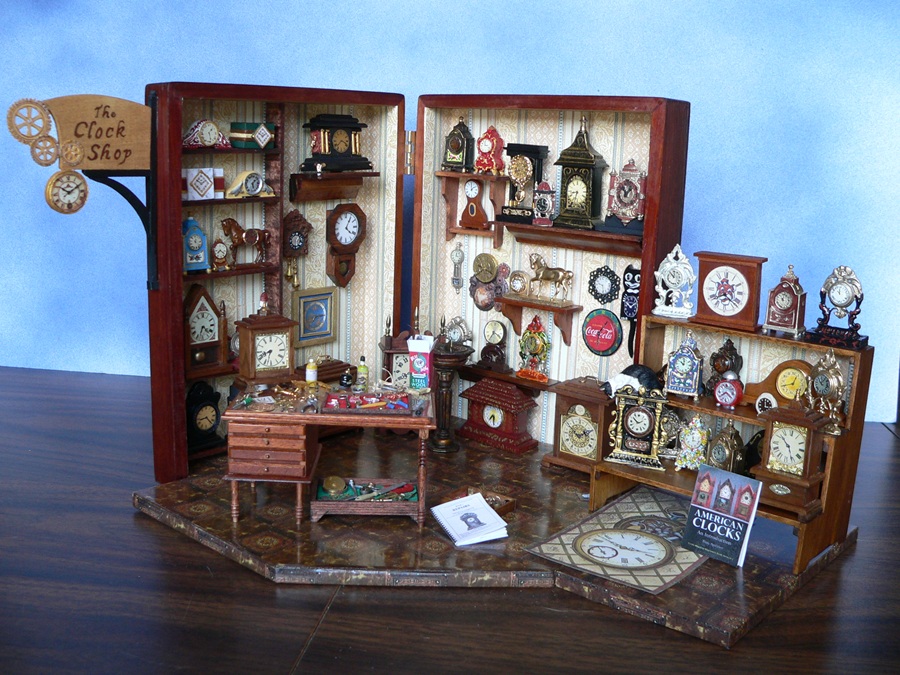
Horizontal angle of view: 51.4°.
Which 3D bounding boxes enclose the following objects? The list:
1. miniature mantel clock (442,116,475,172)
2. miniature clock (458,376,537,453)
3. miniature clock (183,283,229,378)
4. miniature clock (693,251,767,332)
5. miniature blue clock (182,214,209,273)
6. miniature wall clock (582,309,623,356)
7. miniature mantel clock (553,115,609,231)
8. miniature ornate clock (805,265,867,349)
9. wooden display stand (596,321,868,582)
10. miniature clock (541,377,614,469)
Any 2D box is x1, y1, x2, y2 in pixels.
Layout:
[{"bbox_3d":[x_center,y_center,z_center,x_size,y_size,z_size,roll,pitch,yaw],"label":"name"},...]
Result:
[{"bbox_3d":[0.007,-0.143,0.694,0.021,0.040,0.013,11,16,35],"label":"miniature mantel clock"},{"bbox_3d":[0.033,0.049,0.627,0.054,0.041,0.024,12,16,37],"label":"miniature clock"},{"bbox_3d":[-0.146,-0.005,0.546,0.010,0.052,0.033,12,16,38],"label":"miniature clock"},{"bbox_3d":[0.151,-0.025,0.505,0.040,0.038,0.009,13,17,39],"label":"miniature clock"},{"bbox_3d":[-0.163,-0.060,0.588,0.013,0.036,0.019,14,17,42],"label":"miniature blue clock"},{"bbox_3d":[0.095,-0.003,0.585,0.029,0.029,0.003,12,16,37],"label":"miniature wall clock"},{"bbox_3d":[0.081,-0.102,0.579,0.031,0.067,0.013,13,16,39],"label":"miniature mantel clock"},{"bbox_3d":[0.201,-0.017,0.481,0.028,0.040,0.014,12,16,38],"label":"miniature ornate clock"},{"bbox_3d":[0.145,0.050,0.494,0.118,0.105,0.066,13,17,39],"label":"wooden display stand"},{"bbox_3d":[0.091,0.058,0.624,0.048,0.065,0.028,12,16,39],"label":"miniature clock"}]

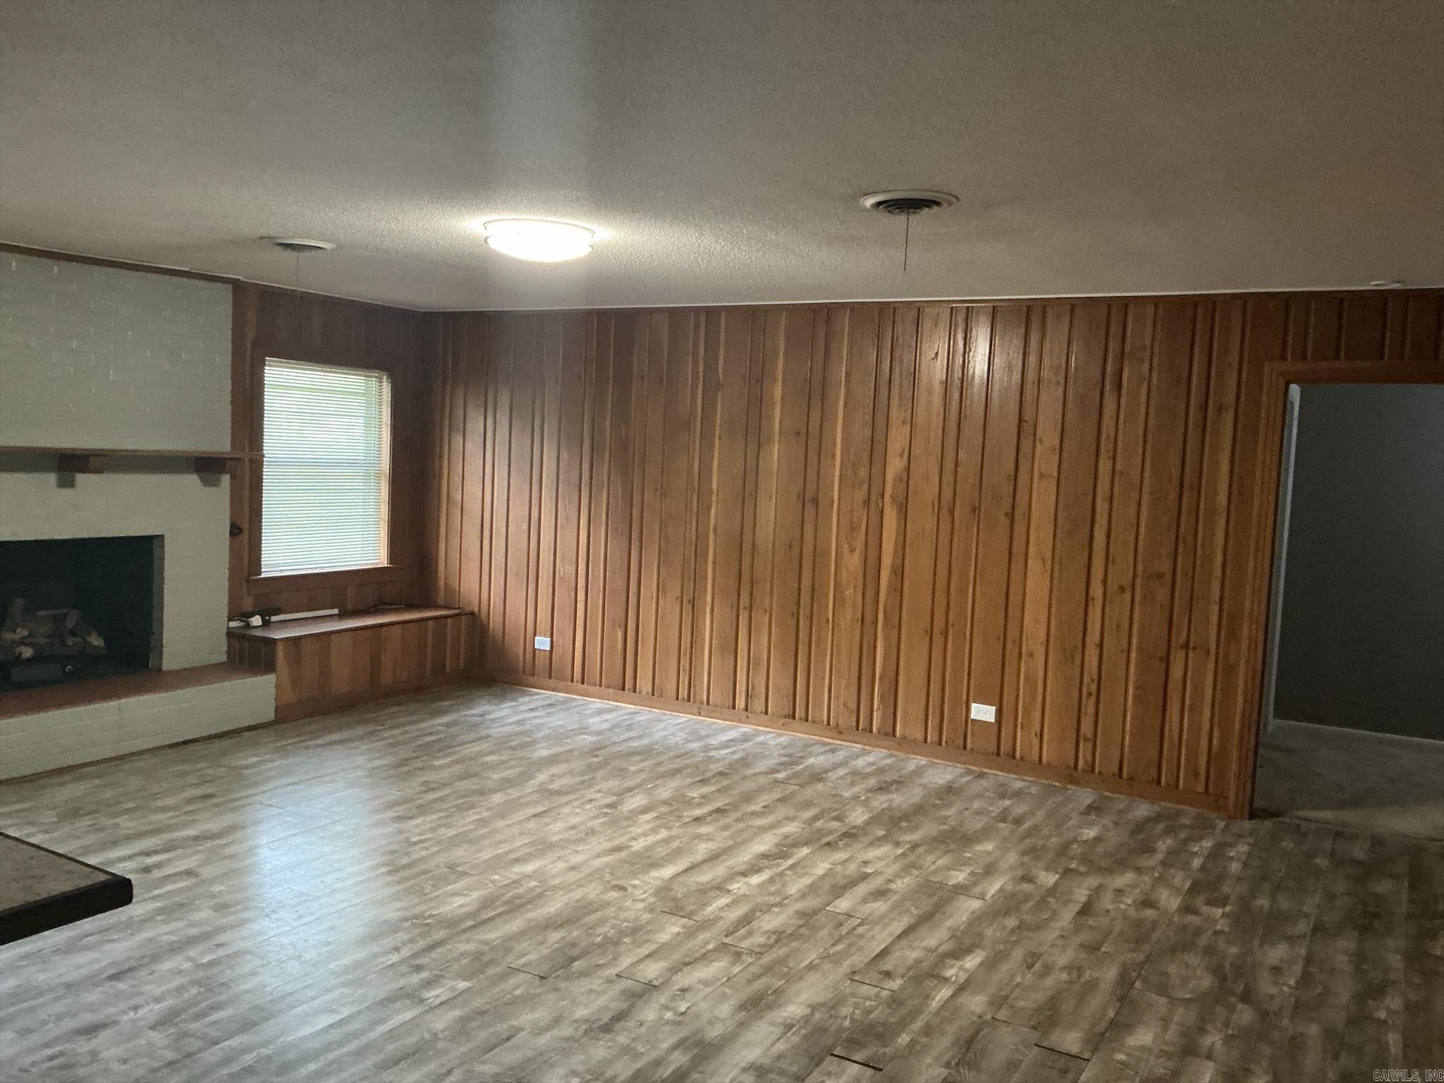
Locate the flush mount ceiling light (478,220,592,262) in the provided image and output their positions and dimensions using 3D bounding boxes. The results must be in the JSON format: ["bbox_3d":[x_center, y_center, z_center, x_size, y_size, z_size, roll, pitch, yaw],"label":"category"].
[{"bbox_3d":[-0.743,-1.220,4.760,0.446,0.092,0.446,3,4,0],"label":"flush mount ceiling light"}]

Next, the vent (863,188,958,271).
[{"bbox_3d":[0.623,-1.023,3.919,0.324,0.230,0.324,5,5,29],"label":"vent"}]

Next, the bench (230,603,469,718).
[{"bbox_3d":[-2.305,0.697,7.240,0.617,0.455,1.635,5,5,29],"label":"bench"}]

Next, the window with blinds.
[{"bbox_3d":[-2.495,-0.460,7.423,0.102,1.292,1.011,5,5,29],"label":"window with blinds"}]

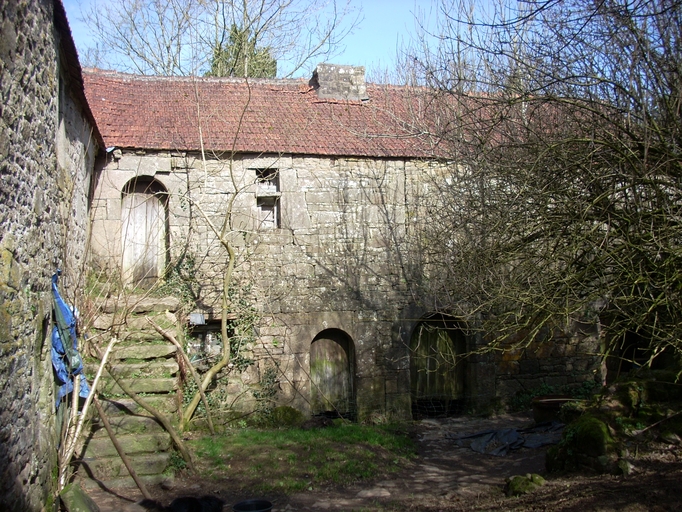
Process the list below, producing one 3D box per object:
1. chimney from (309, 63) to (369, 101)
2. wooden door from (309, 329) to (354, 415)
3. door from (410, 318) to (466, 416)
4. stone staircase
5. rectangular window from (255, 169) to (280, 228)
[{"bbox_3d":[-0.092,-3.756,16.400,1.070,0.790,1.000,0,-3,-13],"label":"chimney"},{"bbox_3d":[-0.149,2.195,13.624,0.840,1.660,0.160,0,-3,-13],"label":"wooden door"},{"bbox_3d":[1.895,2.156,14.097,1.100,1.930,0.160,0,-3,-13],"label":"door"},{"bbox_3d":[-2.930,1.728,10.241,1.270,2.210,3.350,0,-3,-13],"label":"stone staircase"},{"bbox_3d":[-1.356,-1.068,13.547,0.460,1.100,0.200,0,-3,-13],"label":"rectangular window"}]

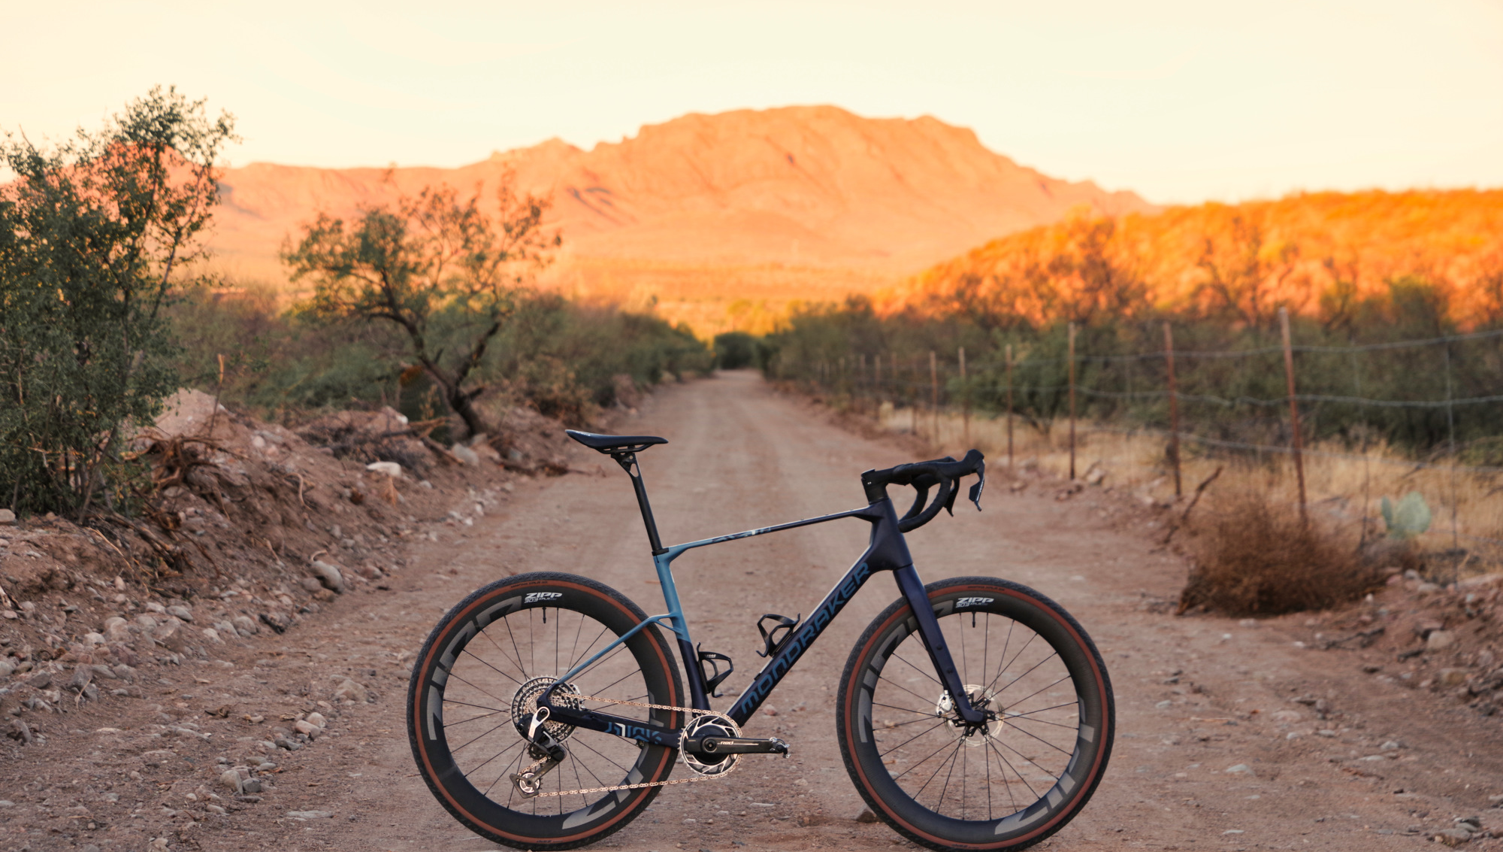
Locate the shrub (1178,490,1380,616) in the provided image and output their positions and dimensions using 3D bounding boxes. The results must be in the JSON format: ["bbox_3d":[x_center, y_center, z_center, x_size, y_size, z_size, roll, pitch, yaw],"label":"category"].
[{"bbox_3d":[2.650,0.615,14.700,1.020,0.610,0.950,0,1,0],"label":"shrub"}]

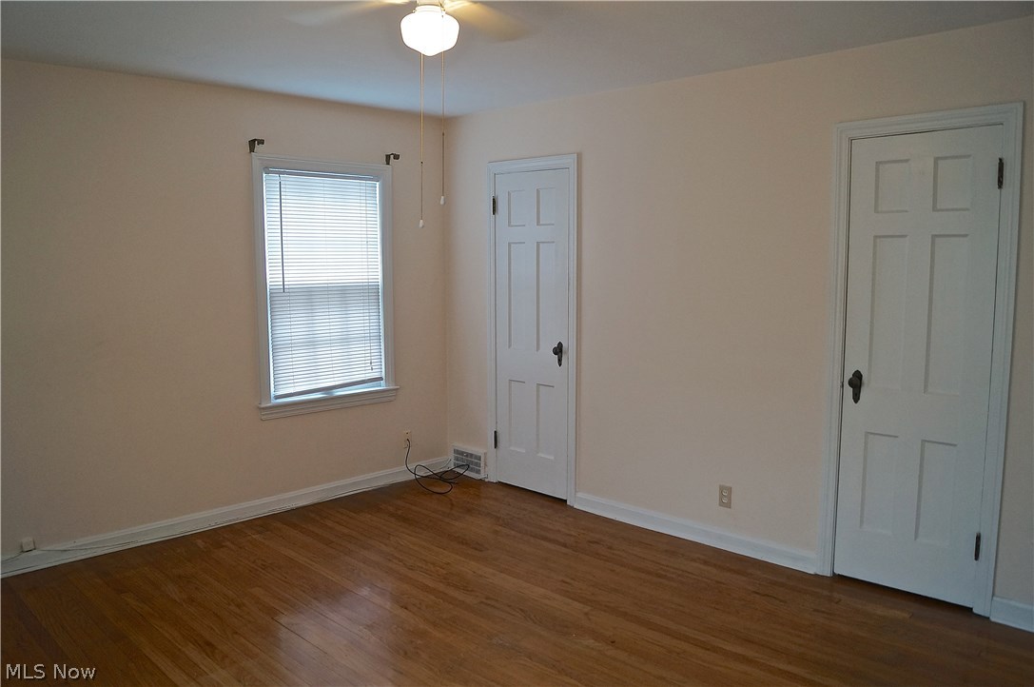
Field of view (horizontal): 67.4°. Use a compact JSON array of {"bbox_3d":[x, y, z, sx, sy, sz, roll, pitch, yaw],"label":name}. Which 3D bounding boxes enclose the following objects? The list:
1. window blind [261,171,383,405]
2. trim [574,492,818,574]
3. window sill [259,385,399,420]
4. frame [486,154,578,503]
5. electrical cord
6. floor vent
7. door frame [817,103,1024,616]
[{"bbox_3d":[-1.172,-0.381,4.824,0.035,1.330,0.810,6,8,44],"label":"window blind"},{"bbox_3d":[0.900,1.009,4.250,1.503,0.090,0.020,6,8,44],"label":"trim"},{"bbox_3d":[-1.167,0.367,4.872,0.095,0.088,1.010,6,8,44],"label":"window sill"},{"bbox_3d":[0.114,-0.088,4.960,0.766,2.125,0.100,6,8,44],"label":"frame"},{"bbox_3d":[-0.517,0.803,5.273,0.440,0.285,0.400,6,8,44],"label":"electrical cord"},{"bbox_3d":[-0.335,0.825,5.437,0.353,0.198,0.035,6,8,44],"label":"floor vent"},{"bbox_3d":[1.738,0.081,3.402,0.738,2.115,0.100,6,8,44],"label":"door frame"}]

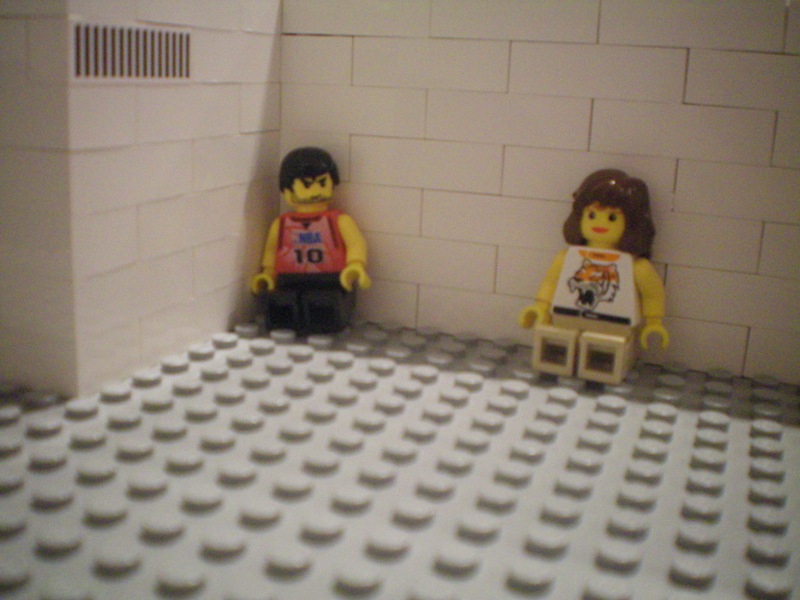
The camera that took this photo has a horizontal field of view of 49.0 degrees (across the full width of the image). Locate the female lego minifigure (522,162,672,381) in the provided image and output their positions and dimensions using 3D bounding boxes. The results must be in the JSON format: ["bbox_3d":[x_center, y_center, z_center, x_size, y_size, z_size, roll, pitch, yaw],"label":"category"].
[{"bbox_3d":[0.035,-0.006,0.156,0.027,0.035,0.018,9,16,24],"label":"female lego minifigure"}]

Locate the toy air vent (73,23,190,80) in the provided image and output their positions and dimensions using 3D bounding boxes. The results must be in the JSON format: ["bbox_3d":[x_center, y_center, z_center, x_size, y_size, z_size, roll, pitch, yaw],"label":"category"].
[{"bbox_3d":[-0.042,-0.039,0.138,0.003,0.008,0.029,8,16,20],"label":"toy air vent"}]

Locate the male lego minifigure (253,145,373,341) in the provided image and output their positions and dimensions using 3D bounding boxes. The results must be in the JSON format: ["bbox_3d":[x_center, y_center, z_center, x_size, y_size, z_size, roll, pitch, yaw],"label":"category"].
[{"bbox_3d":[-0.018,-0.013,0.176,0.024,0.035,0.018,2,13,-1],"label":"male lego minifigure"}]

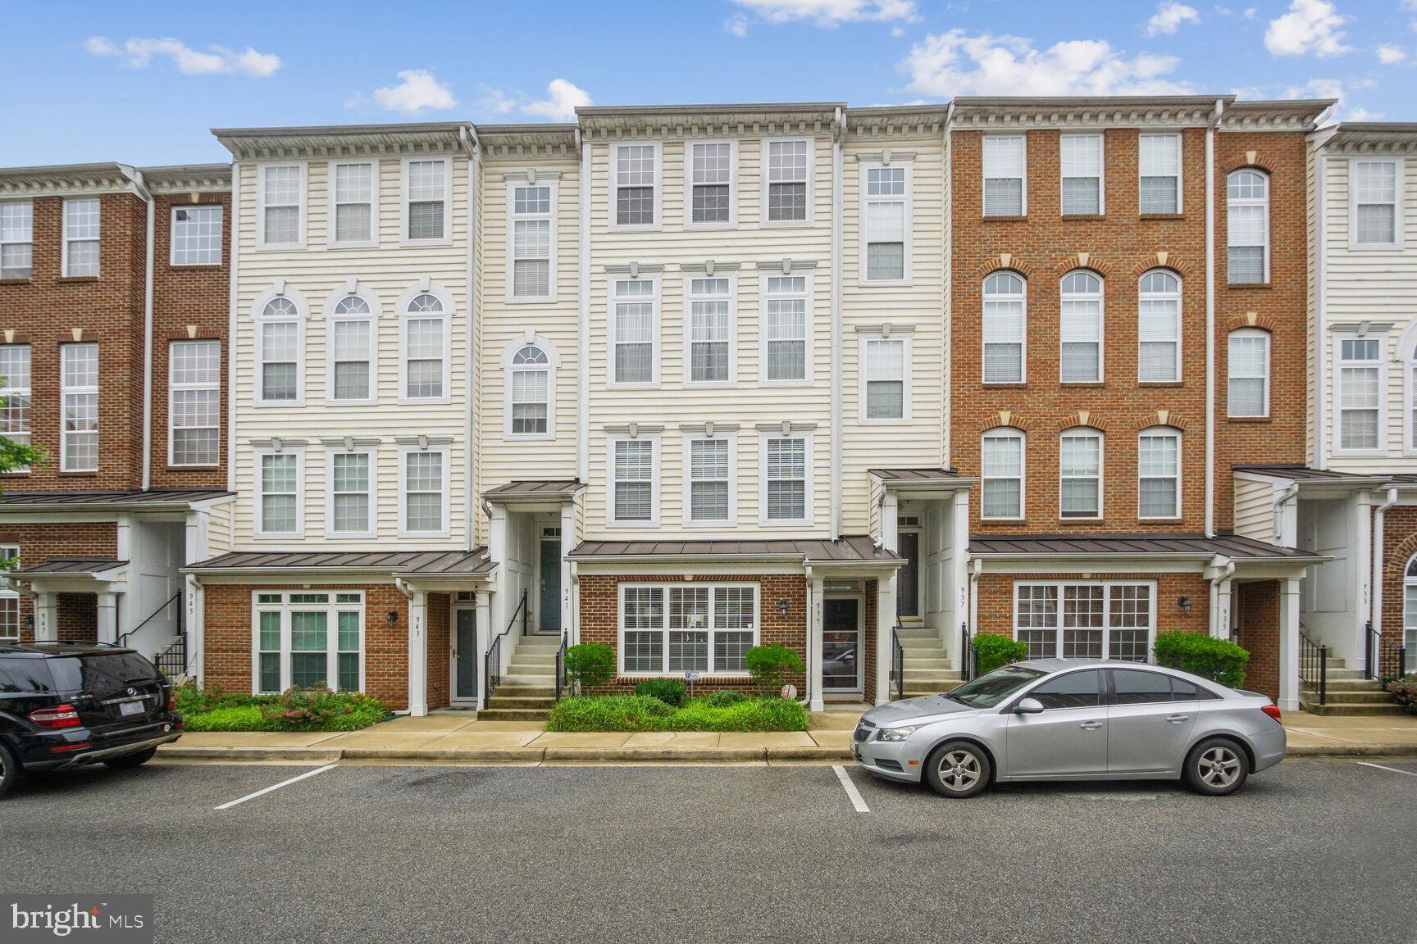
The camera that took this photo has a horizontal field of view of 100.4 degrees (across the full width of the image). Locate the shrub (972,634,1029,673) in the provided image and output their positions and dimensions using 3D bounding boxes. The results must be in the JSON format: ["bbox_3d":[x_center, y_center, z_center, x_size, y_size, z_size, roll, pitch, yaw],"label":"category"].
[{"bbox_3d":[5.262,3.436,10.650,0.980,0.970,0.900,0,-1,2],"label":"shrub"}]

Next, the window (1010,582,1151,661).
[{"bbox_3d":[7.311,2.996,11.450,2.748,1.740,0.140,0,0,1],"label":"window"}]

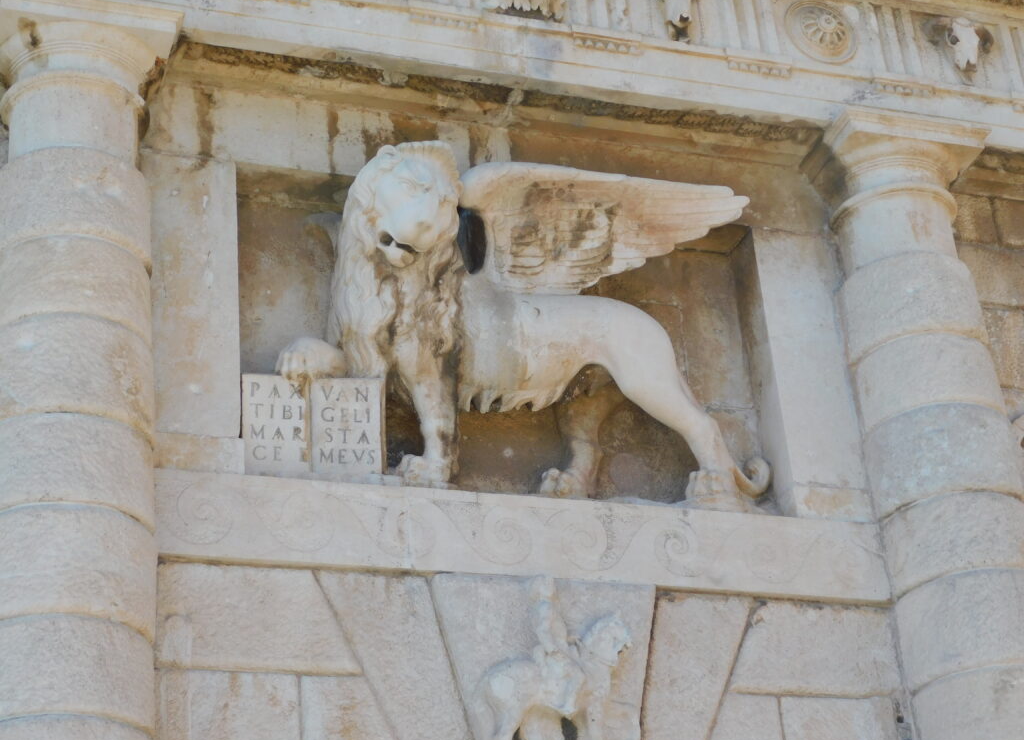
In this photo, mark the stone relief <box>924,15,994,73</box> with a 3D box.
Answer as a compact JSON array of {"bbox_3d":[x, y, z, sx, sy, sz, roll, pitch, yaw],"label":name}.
[{"bbox_3d":[3.191,-2.291,13.709,0.522,0.549,0.200,5,-30,-17],"label":"stone relief"}]

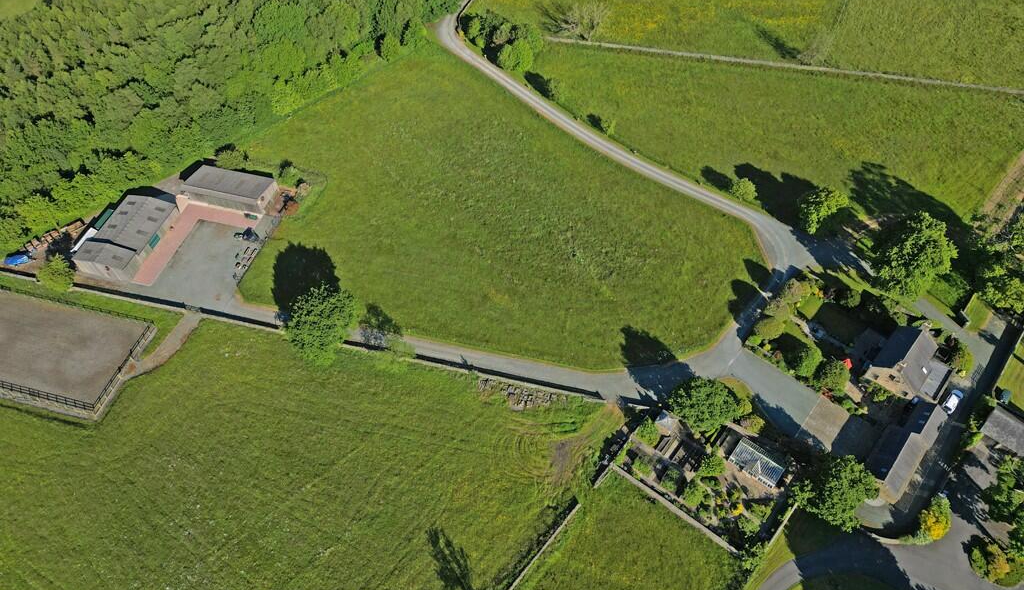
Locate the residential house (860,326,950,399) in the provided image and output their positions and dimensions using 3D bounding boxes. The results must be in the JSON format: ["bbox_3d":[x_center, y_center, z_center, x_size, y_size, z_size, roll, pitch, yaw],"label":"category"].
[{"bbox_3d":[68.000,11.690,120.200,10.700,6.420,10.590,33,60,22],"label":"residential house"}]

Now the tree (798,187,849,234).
[{"bbox_3d":[62.820,-16.850,143.660,9.360,9.570,9.360,0,50,0],"label":"tree"}]

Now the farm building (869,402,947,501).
[{"bbox_3d":[62.030,23.630,112.650,6.310,4.440,17.660,35,61,23],"label":"farm building"}]

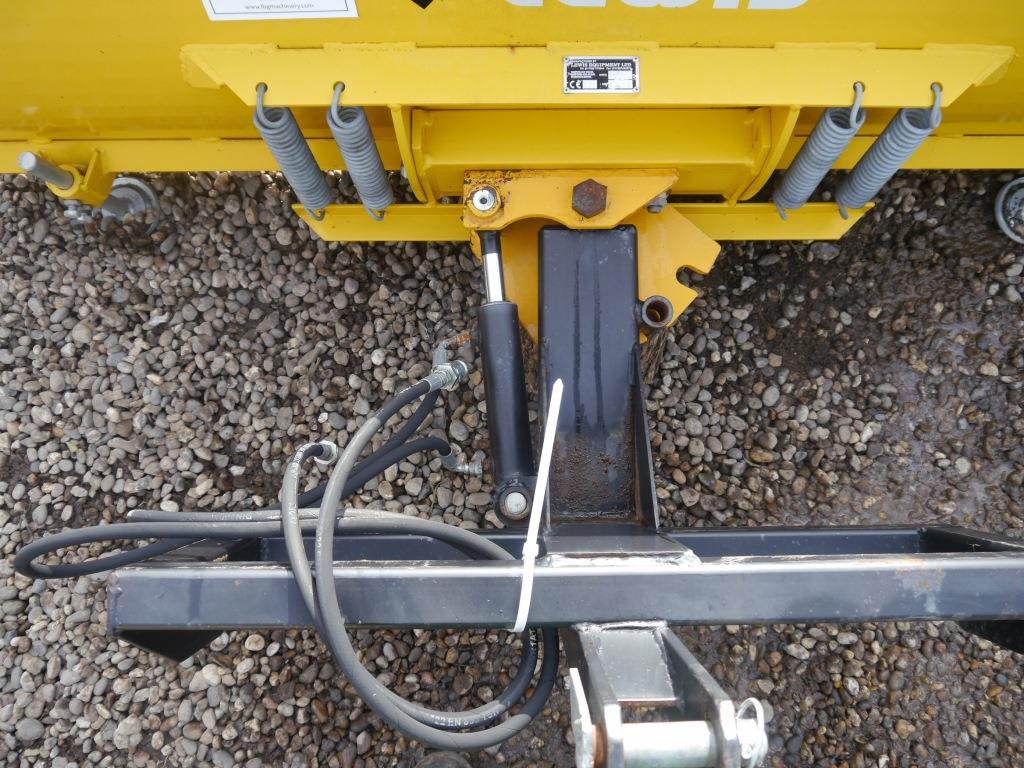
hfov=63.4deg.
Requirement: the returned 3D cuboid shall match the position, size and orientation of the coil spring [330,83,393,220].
[{"bbox_3d":[-0.165,-0.247,0.920,0.037,0.251,0.037,0,73,0],"label":"coil spring"}]

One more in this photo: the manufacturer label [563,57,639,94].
[{"bbox_3d":[0.086,-0.302,0.810,0.074,0.002,0.036,0,89,0],"label":"manufacturer label"}]

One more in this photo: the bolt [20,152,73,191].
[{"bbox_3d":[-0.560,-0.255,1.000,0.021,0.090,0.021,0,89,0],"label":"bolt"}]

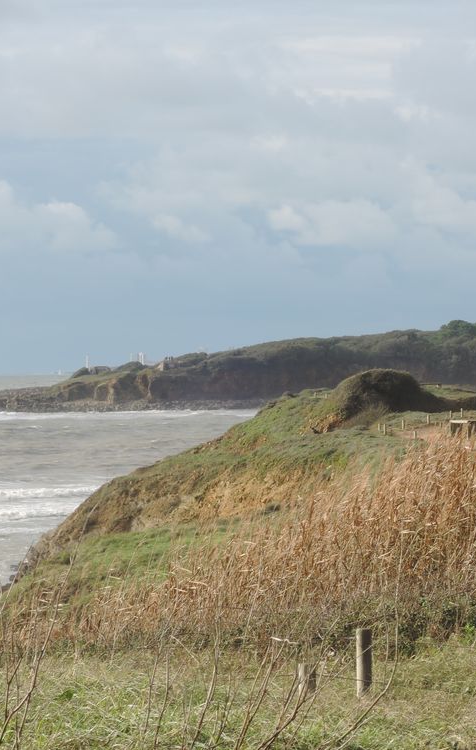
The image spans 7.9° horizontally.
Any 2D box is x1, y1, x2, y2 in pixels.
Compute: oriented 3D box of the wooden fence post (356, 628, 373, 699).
[{"bbox_3d":[0.877,2.008,24.000,0.107,0.505,0.107,-1,0,0],"label":"wooden fence post"}]

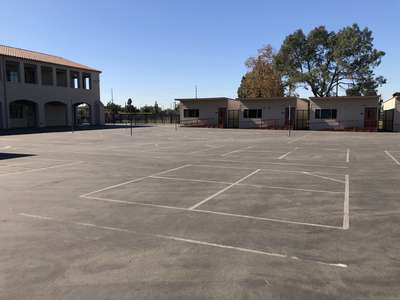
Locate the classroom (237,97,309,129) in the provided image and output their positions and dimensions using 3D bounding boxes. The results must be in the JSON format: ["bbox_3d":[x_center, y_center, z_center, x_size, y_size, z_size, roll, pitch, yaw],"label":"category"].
[{"bbox_3d":[10.938,-5.100,46.548,7.428,3.800,13.700,3,7,24],"label":"classroom"}]

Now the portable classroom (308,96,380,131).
[{"bbox_3d":[19.066,-4.682,43.014,7.365,3.800,13.700,3,7,24],"label":"portable classroom"}]

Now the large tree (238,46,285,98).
[{"bbox_3d":[11.787,-12.217,61.400,9.199,14.979,8.800,0,6,0],"label":"large tree"}]

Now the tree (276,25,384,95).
[{"bbox_3d":[23.910,-13.456,58.744,20.784,17.993,18.500,0,6,0],"label":"tree"}]

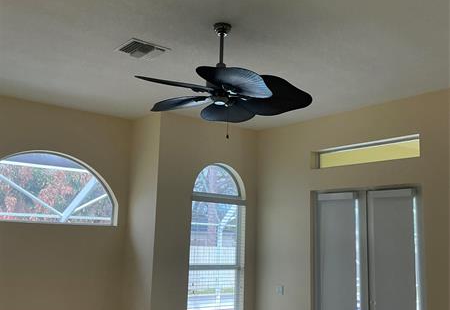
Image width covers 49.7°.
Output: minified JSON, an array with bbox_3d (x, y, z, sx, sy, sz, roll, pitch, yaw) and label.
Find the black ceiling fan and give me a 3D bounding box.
[{"bbox_3d":[-0.030,-0.659,3.611,1.310,0.677,1.310,10,-13,-37],"label":"black ceiling fan"}]

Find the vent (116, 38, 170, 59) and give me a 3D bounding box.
[{"bbox_3d":[-0.723,-0.901,4.221,0.342,0.025,0.351,10,-13,-37],"label":"vent"}]

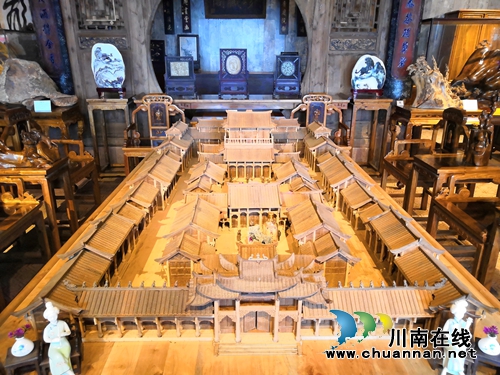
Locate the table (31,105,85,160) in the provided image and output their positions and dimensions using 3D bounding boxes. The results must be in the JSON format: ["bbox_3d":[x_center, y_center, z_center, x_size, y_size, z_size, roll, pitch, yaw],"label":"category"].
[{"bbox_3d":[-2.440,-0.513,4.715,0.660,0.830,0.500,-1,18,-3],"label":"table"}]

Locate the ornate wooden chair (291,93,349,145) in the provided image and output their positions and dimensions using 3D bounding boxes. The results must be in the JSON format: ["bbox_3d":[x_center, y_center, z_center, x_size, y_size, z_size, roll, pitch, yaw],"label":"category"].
[{"bbox_3d":[0.780,-0.535,4.477,0.650,1.020,0.580,-1,18,-3],"label":"ornate wooden chair"}]

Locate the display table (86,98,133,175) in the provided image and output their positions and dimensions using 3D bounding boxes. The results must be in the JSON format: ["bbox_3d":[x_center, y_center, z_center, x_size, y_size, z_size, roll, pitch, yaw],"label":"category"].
[{"bbox_3d":[-1.670,-0.628,4.888,0.480,0.940,0.480,-1,18,-3],"label":"display table"}]

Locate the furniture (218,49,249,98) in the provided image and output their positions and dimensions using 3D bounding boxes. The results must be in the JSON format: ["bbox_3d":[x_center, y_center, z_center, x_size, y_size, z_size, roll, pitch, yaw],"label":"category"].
[{"bbox_3d":[-0.205,-1.356,4.691,0.360,0.585,0.180,-1,18,-3],"label":"furniture"}]

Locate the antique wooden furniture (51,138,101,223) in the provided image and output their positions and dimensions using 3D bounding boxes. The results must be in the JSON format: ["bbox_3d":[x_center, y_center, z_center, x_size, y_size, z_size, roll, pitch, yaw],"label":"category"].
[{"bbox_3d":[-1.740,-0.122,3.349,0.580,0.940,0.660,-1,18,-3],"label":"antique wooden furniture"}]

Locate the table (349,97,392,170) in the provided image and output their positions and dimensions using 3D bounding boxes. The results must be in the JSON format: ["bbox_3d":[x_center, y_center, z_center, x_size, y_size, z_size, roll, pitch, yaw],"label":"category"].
[{"bbox_3d":[1.460,-0.672,5.021,0.480,0.940,0.480,-1,18,-3],"label":"table"}]

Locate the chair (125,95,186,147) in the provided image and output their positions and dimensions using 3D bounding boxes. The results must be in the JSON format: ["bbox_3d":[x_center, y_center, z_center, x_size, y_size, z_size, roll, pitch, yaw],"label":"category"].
[{"bbox_3d":[-1.030,-0.498,4.363,0.650,1.020,0.580,-1,18,-3],"label":"chair"}]

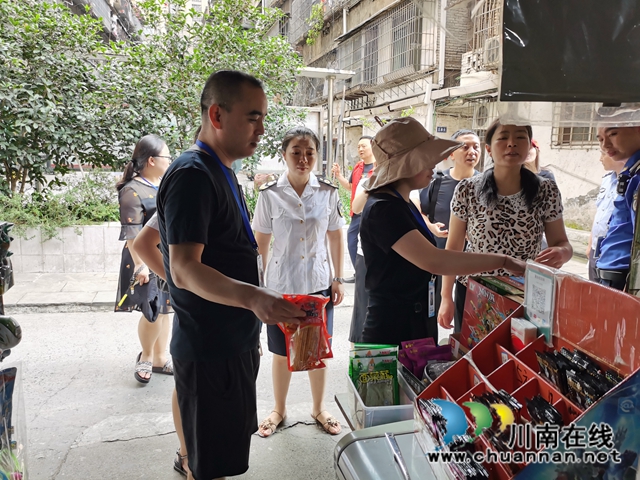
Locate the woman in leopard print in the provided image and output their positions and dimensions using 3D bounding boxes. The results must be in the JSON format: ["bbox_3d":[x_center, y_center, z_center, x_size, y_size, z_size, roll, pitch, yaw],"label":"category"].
[{"bbox_3d":[0.790,0.287,2.214,0.560,1.640,0.360,2,8,12],"label":"woman in leopard print"}]

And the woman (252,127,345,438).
[{"bbox_3d":[-0.110,0.242,2.631,0.480,1.610,0.310,0,8,-2],"label":"woman"}]

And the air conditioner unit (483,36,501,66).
[{"bbox_3d":[3.527,-3.620,9.479,0.300,0.540,0.800,-3,9,-22],"label":"air conditioner unit"}]

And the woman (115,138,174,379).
[{"bbox_3d":[-1.110,0.138,3.354,0.370,1.610,0.470,5,10,32],"label":"woman"}]

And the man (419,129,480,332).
[{"bbox_3d":[0.980,0.086,3.468,0.520,1.680,0.380,-5,9,-30],"label":"man"}]

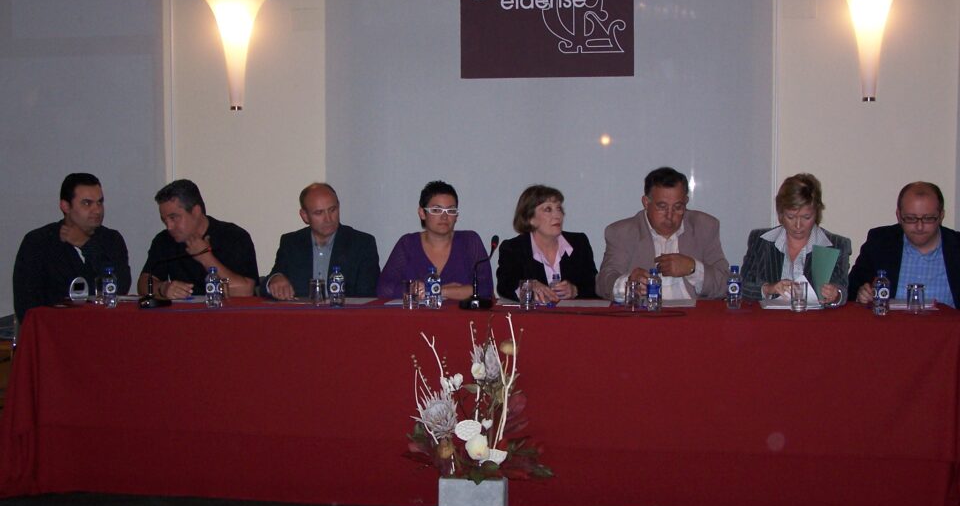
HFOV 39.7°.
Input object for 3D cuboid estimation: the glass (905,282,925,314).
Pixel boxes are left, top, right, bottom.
[{"bbox_3d":[1.677,0.173,5.124,0.067,0.114,0.067,0,2,10],"label":"glass"}]

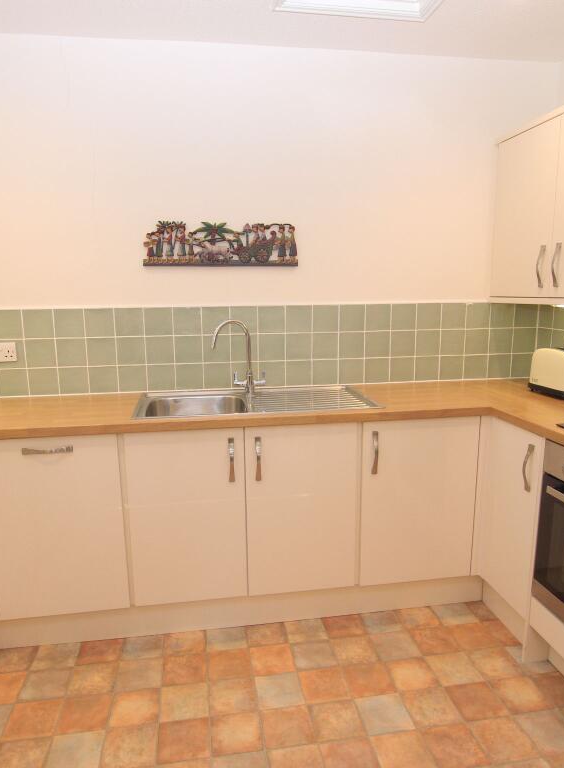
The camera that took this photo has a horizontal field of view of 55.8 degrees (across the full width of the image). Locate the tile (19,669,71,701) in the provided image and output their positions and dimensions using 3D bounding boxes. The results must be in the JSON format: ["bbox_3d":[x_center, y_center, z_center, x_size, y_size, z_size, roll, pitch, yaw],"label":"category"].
[{"bbox_3d":[-0.856,1.099,1.938,0.164,0.010,0.156,-2,11,-9],"label":"tile"}]

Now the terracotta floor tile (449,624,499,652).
[{"bbox_3d":[0.760,1.010,2.120,0.155,0.010,0.154,-2,10,-9],"label":"terracotta floor tile"}]

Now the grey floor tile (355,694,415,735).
[{"bbox_3d":[0.337,1.099,1.774,0.160,0.010,0.160,-2,10,-9],"label":"grey floor tile"}]

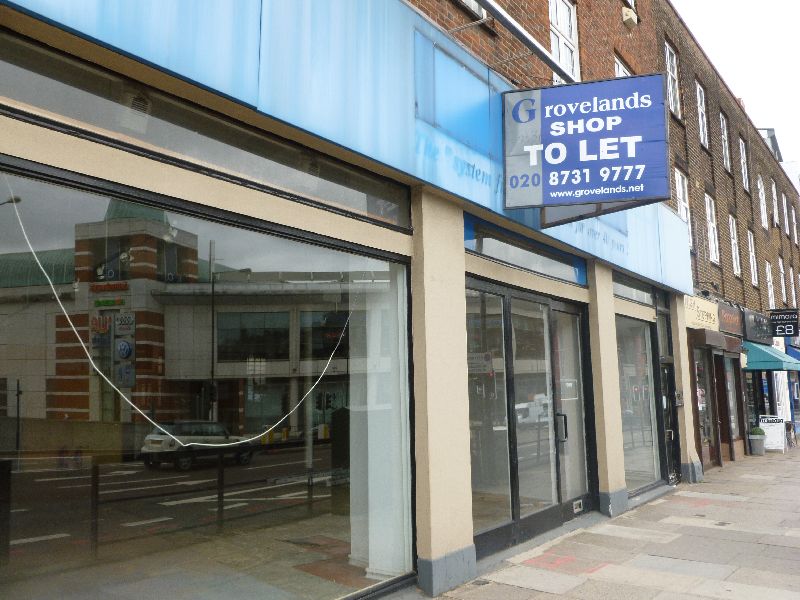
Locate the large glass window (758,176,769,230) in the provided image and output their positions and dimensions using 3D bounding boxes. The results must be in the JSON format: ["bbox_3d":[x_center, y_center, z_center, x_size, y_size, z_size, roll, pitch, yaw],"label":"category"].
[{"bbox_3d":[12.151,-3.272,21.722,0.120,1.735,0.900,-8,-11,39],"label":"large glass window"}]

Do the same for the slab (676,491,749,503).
[{"bbox_3d":[4.544,2.910,9.476,0.928,0.050,0.536,-7,-10,37],"label":"slab"}]

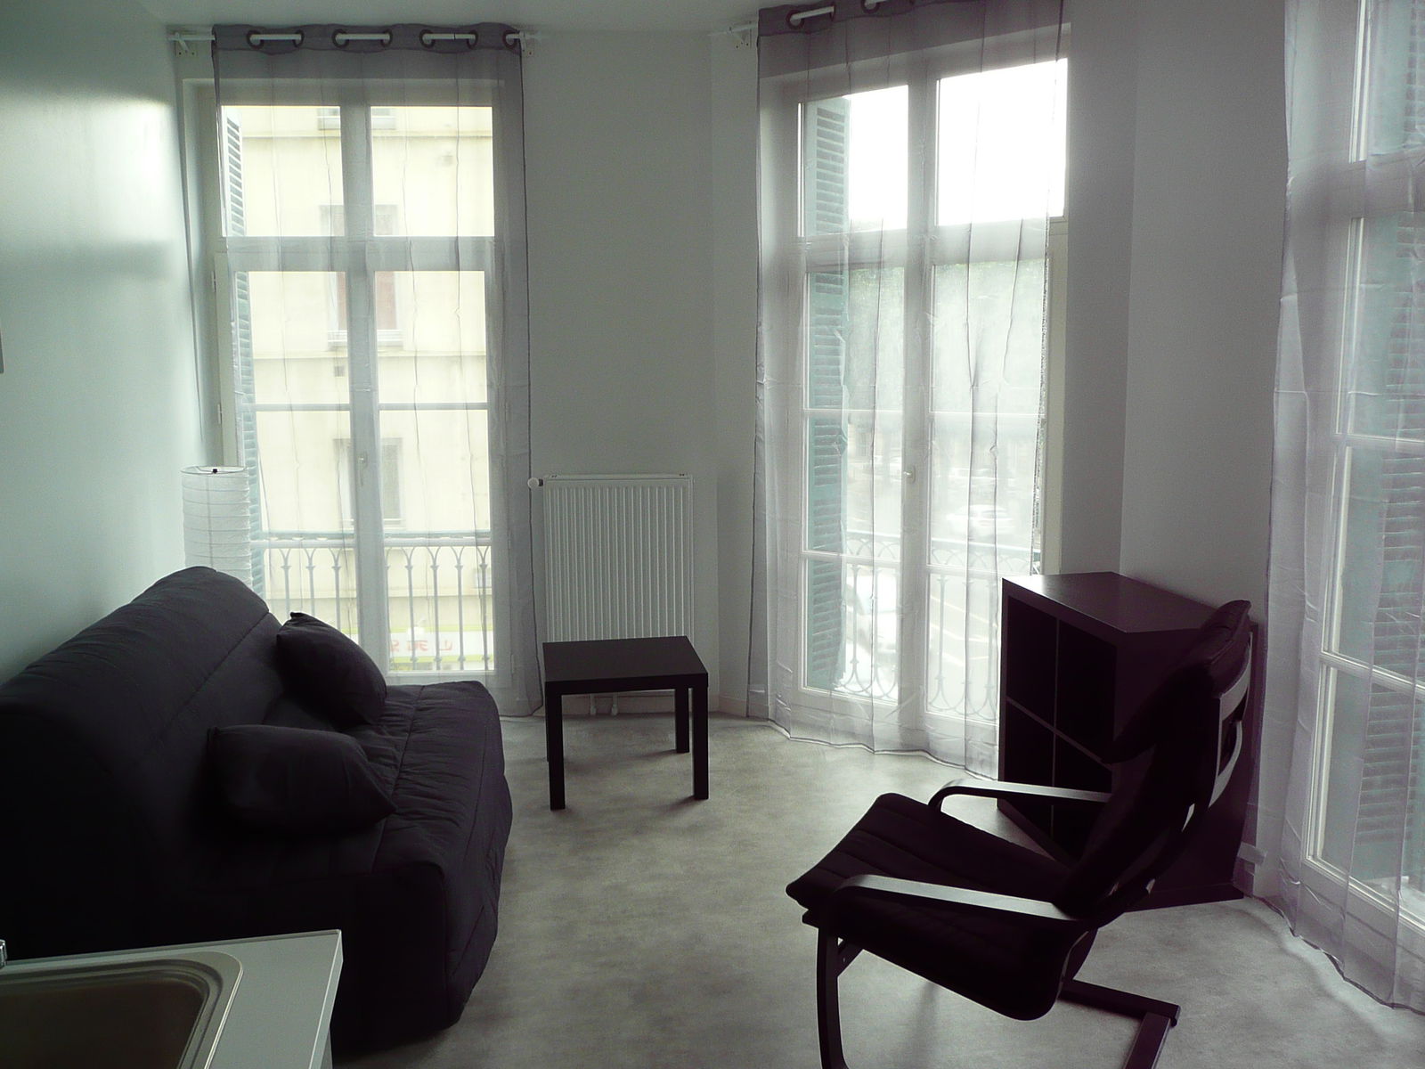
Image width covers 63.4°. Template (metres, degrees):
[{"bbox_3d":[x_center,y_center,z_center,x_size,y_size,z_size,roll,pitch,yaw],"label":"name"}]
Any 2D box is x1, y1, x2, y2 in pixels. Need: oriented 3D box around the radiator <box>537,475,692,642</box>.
[{"bbox_3d":[-0.394,0.215,4.882,0.610,0.900,0.100,-1,7,-6],"label":"radiator"}]

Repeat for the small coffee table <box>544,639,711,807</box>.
[{"bbox_3d":[-0.325,0.669,4.169,0.550,0.450,0.550,-1,7,-9],"label":"small coffee table"}]

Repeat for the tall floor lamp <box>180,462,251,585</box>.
[{"bbox_3d":[-1.754,0.335,4.126,0.220,1.130,0.220,-1,7,-6],"label":"tall floor lamp"}]

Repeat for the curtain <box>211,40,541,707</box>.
[{"bbox_3d":[-1.333,-0.598,4.632,1.210,2.790,0.100,-1,7,-6],"label":"curtain"}]

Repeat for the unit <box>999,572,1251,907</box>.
[{"bbox_3d":[1.214,0.584,3.468,0.390,0.790,0.790,-1,7,-9],"label":"unit"}]

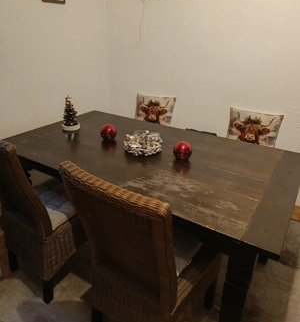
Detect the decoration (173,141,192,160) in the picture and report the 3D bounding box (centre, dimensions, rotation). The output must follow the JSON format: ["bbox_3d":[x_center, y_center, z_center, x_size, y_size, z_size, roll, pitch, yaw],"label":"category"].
[{"bbox_3d":[0.183,-0.056,1.534,0.103,0.103,0.103,1,26,0],"label":"decoration"}]

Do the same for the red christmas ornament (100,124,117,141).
[{"bbox_3d":[-0.263,-0.180,1.772,0.103,0.103,0.103,1,26,0],"label":"red christmas ornament"}]

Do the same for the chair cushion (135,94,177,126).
[{"bbox_3d":[0.026,-0.364,2.424,0.400,0.400,0.130,16,17,28],"label":"chair cushion"}]

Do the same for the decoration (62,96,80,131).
[{"bbox_3d":[-0.561,-0.338,1.941,0.125,0.233,0.125,16,30,28],"label":"decoration"}]

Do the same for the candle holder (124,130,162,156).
[{"bbox_3d":[-0.036,-0.113,1.672,0.234,0.078,0.234,1,26,0],"label":"candle holder"}]

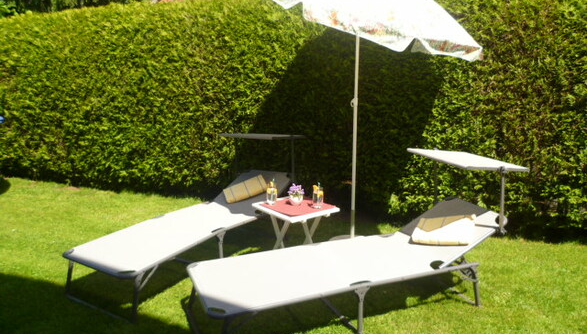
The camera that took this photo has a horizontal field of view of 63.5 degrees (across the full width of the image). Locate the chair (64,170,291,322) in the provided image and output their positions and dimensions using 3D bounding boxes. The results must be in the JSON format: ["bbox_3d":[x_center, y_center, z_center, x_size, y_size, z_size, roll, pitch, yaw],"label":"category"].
[{"bbox_3d":[-0.719,0.474,3.716,0.639,0.463,1.940,7,15,30],"label":"chair"}]

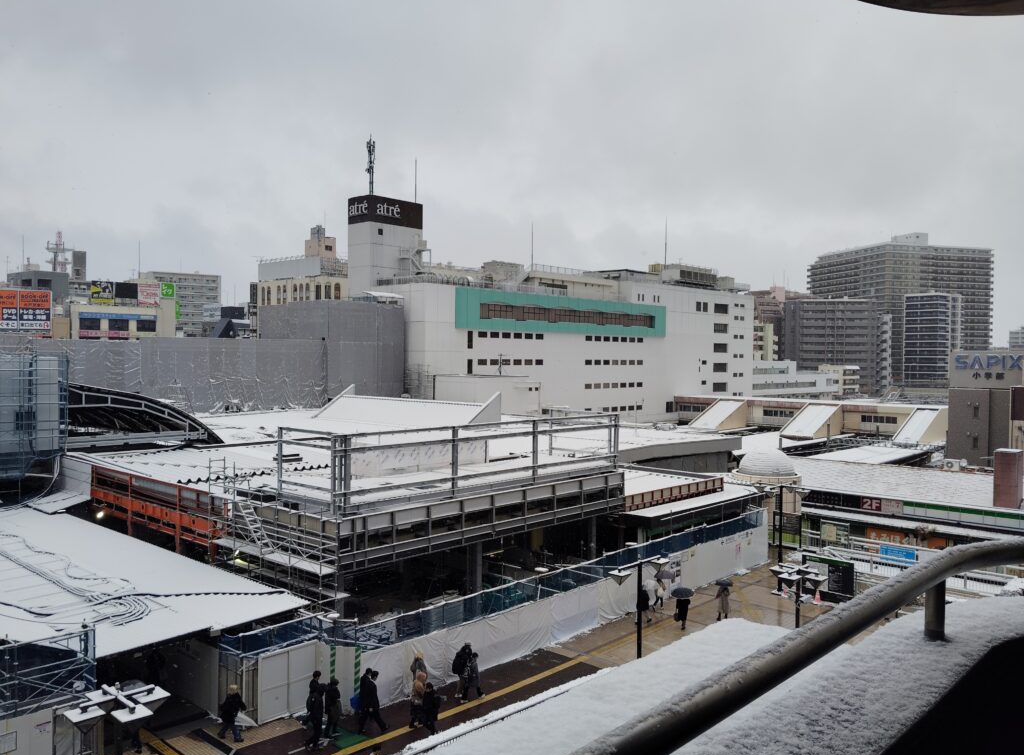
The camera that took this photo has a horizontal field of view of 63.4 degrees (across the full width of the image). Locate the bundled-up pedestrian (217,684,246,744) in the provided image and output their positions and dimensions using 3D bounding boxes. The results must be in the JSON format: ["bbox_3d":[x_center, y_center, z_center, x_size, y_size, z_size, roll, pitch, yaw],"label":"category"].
[{"bbox_3d":[-8.234,9.792,24.271,0.550,1.610,0.500,0,1,-15],"label":"bundled-up pedestrian"}]

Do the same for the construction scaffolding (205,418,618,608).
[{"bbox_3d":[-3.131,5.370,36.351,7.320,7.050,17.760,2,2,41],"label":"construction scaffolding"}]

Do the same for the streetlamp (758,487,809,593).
[{"bbox_3d":[13.093,7.838,40.339,2.450,5.290,2.450,2,2,41],"label":"streetlamp"}]

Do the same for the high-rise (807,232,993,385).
[{"bbox_3d":[174.531,-25.001,379.105,55.000,71.500,53.800,0,1,-16],"label":"high-rise"}]

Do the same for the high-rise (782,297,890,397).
[{"bbox_3d":[118.126,-9.763,305.717,34.500,37.500,15.000,1,1,10],"label":"high-rise"}]

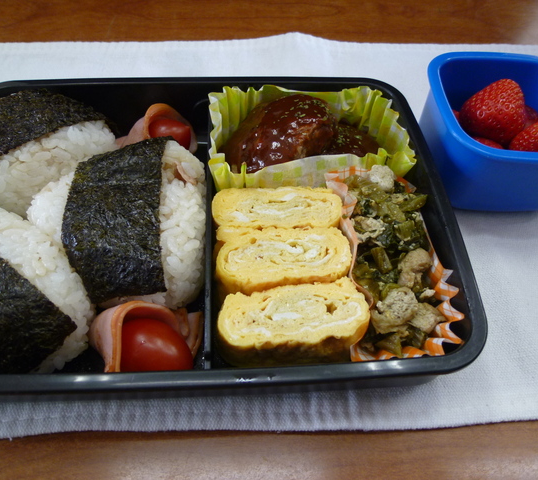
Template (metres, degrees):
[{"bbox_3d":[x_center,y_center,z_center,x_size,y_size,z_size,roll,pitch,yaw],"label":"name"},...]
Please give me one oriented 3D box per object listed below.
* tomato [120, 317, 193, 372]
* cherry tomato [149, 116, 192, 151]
[{"bbox_3d":[-0.044,0.044,0.169,0.029,0.028,0.029,1,57,-1],"label":"tomato"},{"bbox_3d":[-0.051,-0.052,0.226,0.027,0.026,0.026,1,57,-1],"label":"cherry tomato"}]

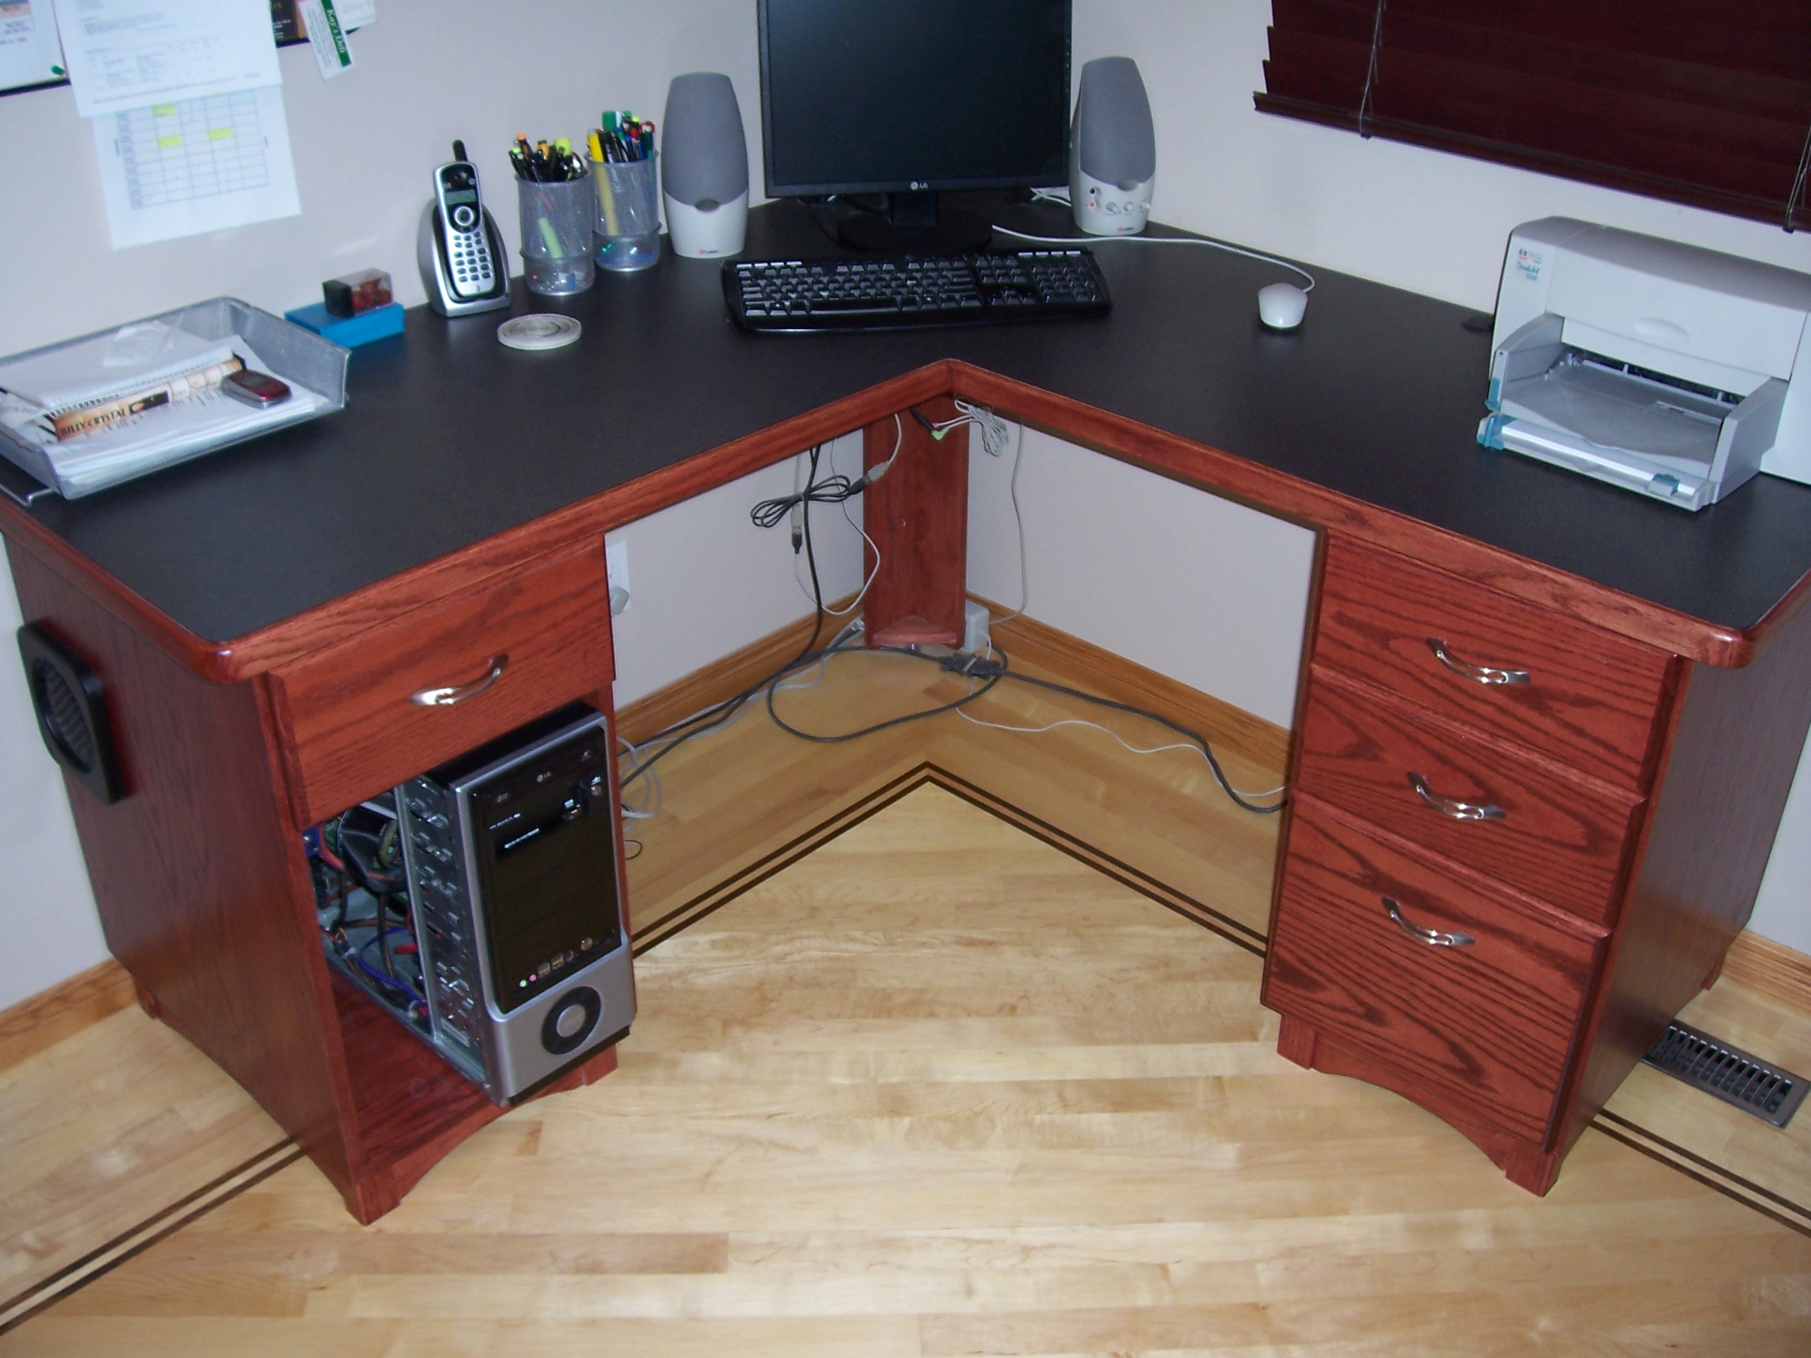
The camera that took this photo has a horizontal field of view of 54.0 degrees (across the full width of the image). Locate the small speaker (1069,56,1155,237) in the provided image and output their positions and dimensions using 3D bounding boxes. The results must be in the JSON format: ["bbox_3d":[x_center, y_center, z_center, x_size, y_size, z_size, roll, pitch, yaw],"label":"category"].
[{"bbox_3d":[0.273,-0.717,2.399,0.110,0.212,0.106,-5,31,-9],"label":"small speaker"}]

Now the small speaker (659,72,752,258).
[{"bbox_3d":[-0.258,-0.665,2.303,0.112,0.212,0.108,-3,31,-6],"label":"small speaker"}]

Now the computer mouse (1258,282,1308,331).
[{"bbox_3d":[0.451,-0.452,2.126,0.059,0.036,0.097,8,31,13],"label":"computer mouse"}]

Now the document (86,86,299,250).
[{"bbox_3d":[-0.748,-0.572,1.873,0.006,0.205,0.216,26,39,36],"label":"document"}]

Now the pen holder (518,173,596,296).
[{"bbox_3d":[-0.428,-0.550,2.180,0.090,0.137,0.090,0,31,0],"label":"pen holder"}]

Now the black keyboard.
[{"bbox_3d":[0.013,-0.480,2.171,0.455,0.032,0.188,-4,31,-7],"label":"black keyboard"}]

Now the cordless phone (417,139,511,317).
[{"bbox_3d":[-0.529,-0.538,2.105,0.083,0.192,0.086,-17,35,-27],"label":"cordless phone"}]

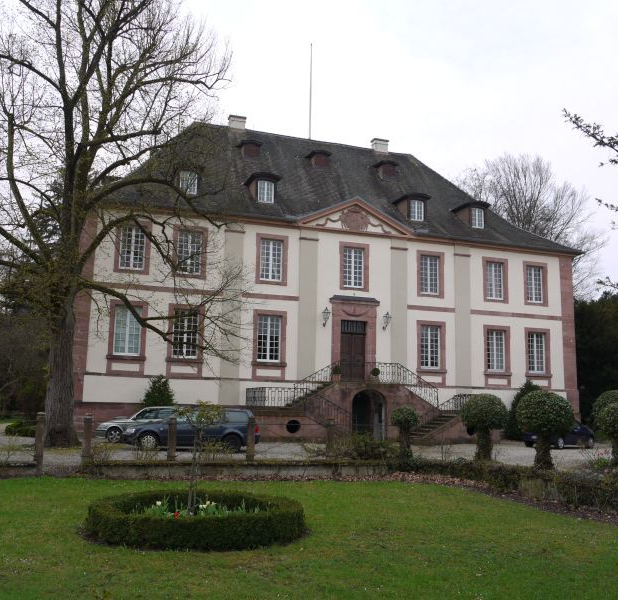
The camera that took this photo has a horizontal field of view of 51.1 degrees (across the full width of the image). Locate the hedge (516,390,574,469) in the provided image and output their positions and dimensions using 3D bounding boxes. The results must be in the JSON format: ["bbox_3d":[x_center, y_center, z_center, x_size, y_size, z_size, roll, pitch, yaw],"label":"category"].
[{"bbox_3d":[4.788,2.676,13.158,1.148,1.617,1.148,4,-10,-17],"label":"hedge"}]

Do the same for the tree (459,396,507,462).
[{"bbox_3d":[3.761,2.785,13.947,1.021,1.439,1.021,4,-10,-17],"label":"tree"}]

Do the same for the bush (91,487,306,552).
[{"bbox_3d":[-1.464,2.801,8.423,2.731,0.324,2.571,1,-9,0],"label":"bush"}]

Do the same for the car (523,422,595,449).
[{"bbox_3d":[11.220,5.883,28.972,4.050,1.430,1.700,9,-12,-39],"label":"car"}]

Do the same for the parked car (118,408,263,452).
[{"bbox_3d":[-3.930,4.355,21.971,4.650,1.480,1.750,3,-9,-8],"label":"parked car"}]

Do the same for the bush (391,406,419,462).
[{"bbox_3d":[2.047,2.870,13.724,0.578,1.185,0.578,1,-9,0],"label":"bush"}]

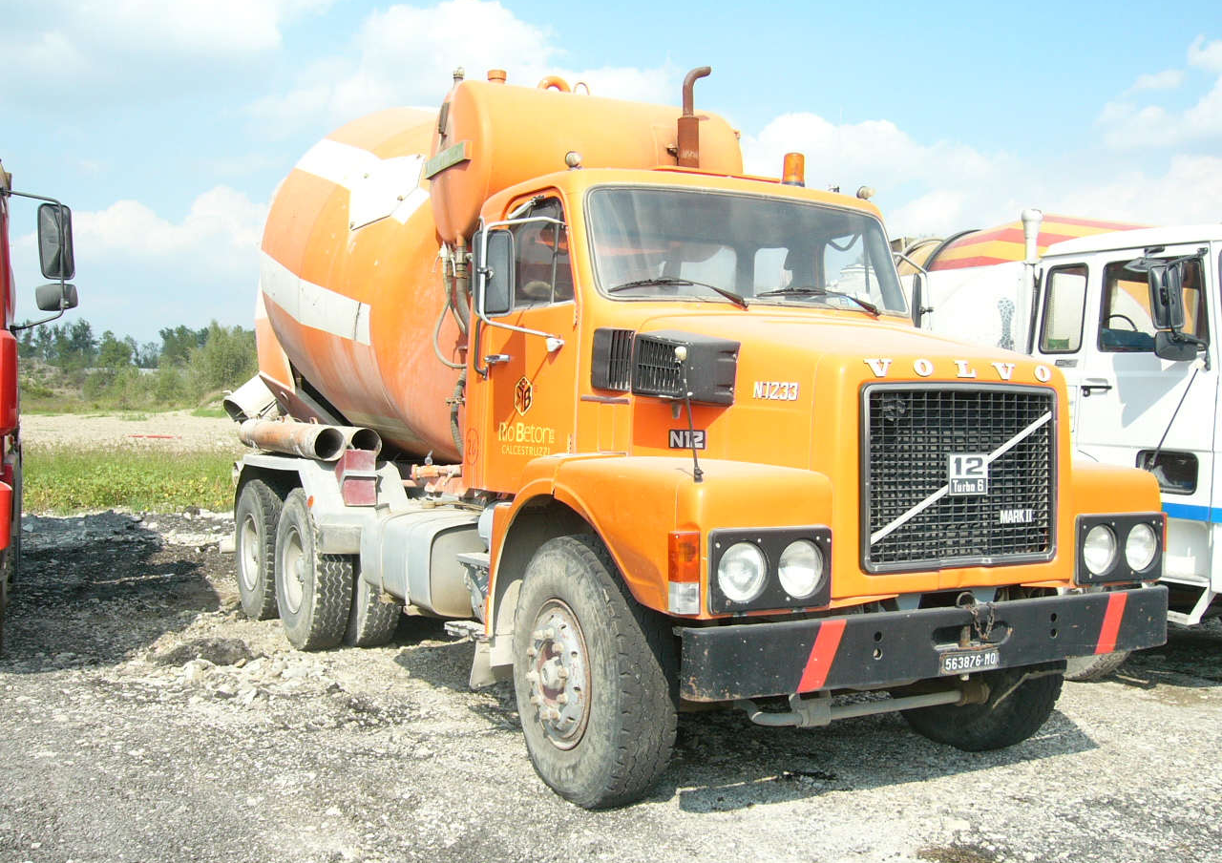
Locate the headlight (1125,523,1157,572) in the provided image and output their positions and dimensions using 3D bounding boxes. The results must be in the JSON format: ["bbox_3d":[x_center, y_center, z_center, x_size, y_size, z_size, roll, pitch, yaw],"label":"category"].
[{"bbox_3d":[2.105,0.463,4.954,0.195,0.195,0.090,0,0,-28],"label":"headlight"}]

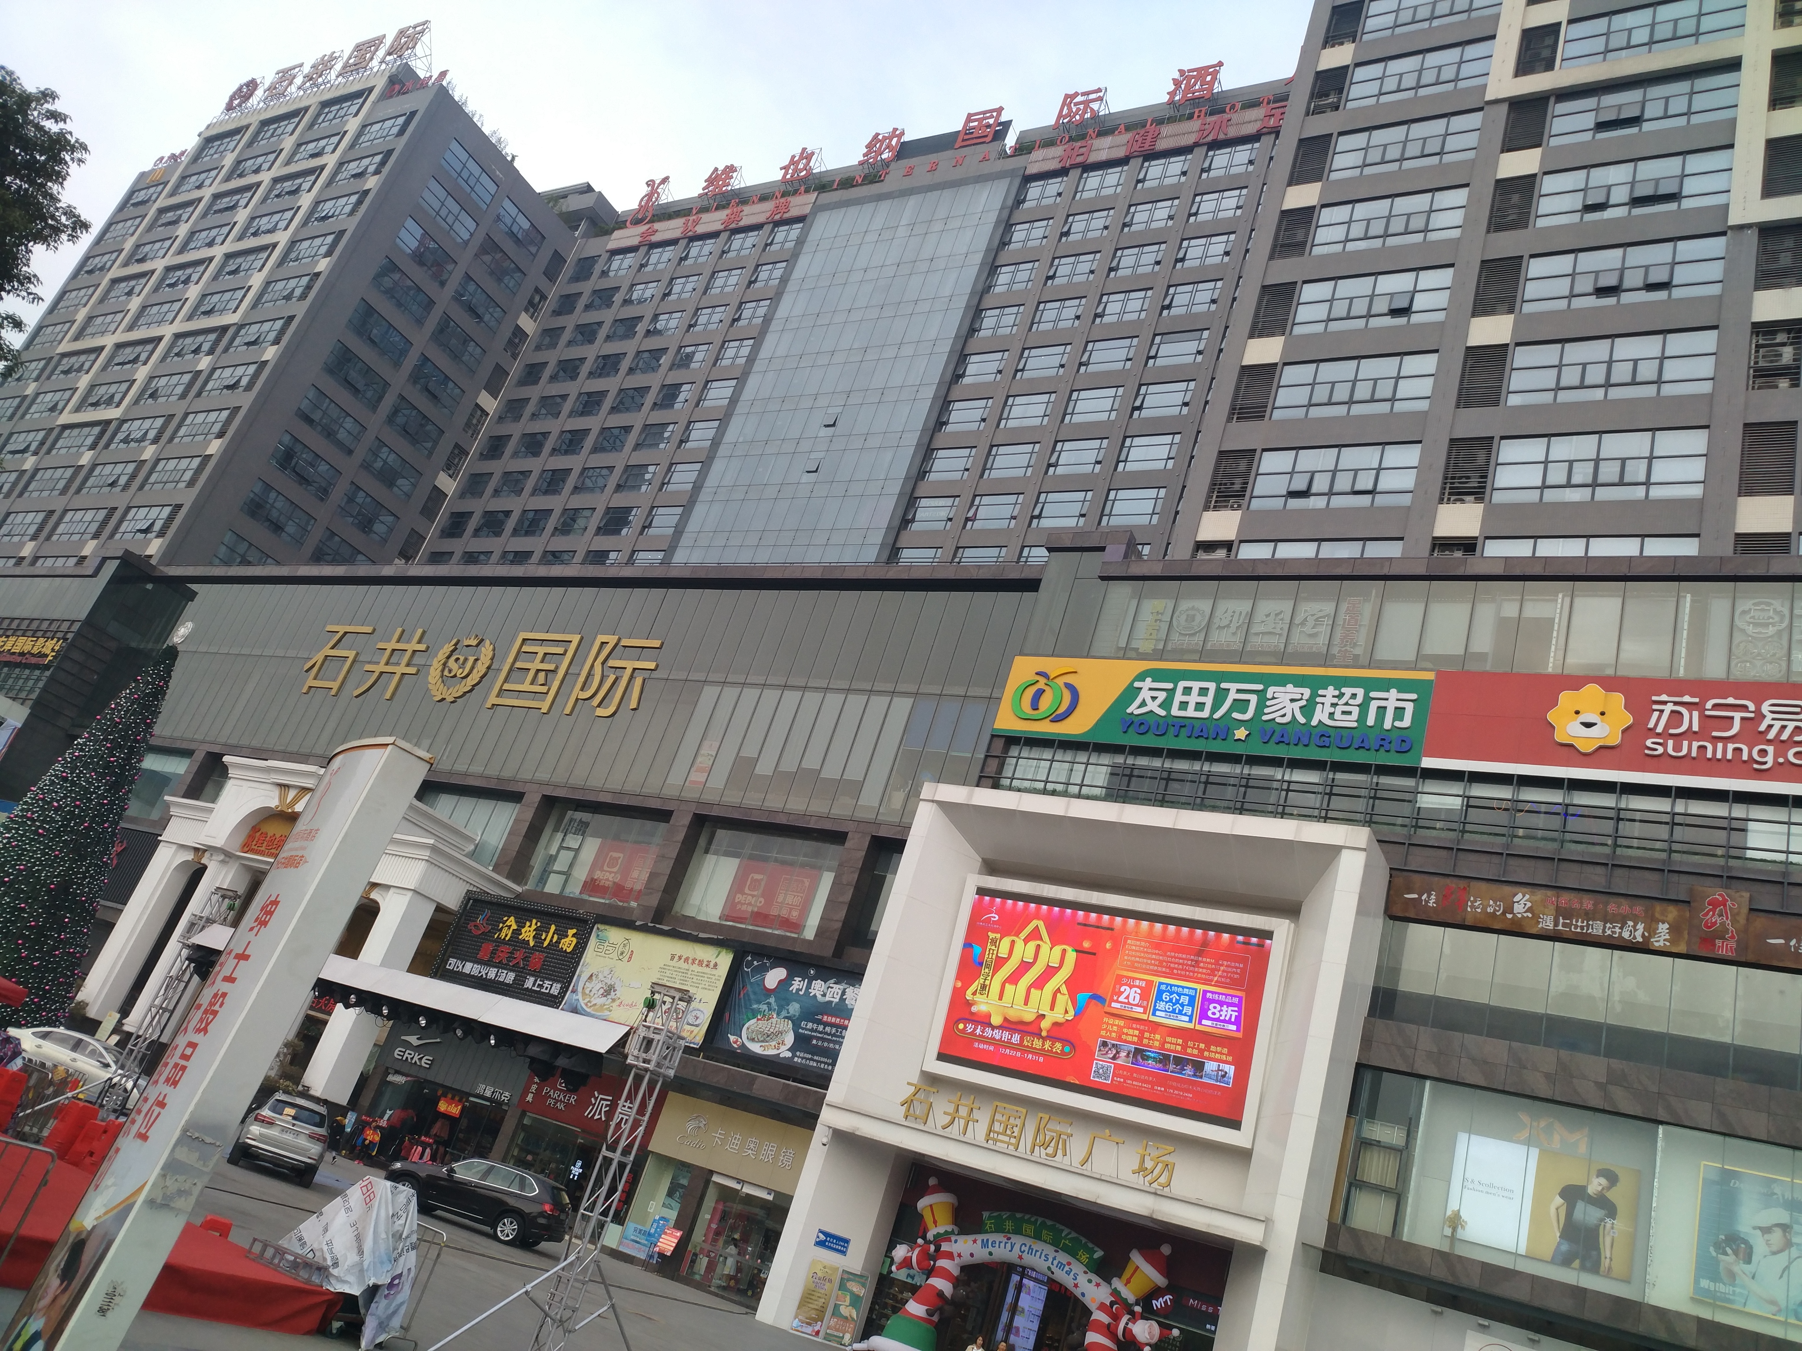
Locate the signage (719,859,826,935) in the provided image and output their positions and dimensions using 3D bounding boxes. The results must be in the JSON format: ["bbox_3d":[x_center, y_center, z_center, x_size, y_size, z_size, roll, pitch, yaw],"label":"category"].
[{"bbox_3d":[-4.827,8.163,52.272,3.780,2.500,0.100,2,-28,34],"label":"signage"}]

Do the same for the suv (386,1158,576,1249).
[{"bbox_3d":[-10.950,13.588,36.716,4.870,1.750,1.950,13,-24,13],"label":"suv"}]

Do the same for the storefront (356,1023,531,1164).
[{"bbox_3d":[-17.819,16.676,54.141,8.500,5.450,1.000,2,-28,34],"label":"storefront"}]

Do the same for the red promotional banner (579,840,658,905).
[{"bbox_3d":[-11.124,7.886,56.498,3.700,2.450,0.100,2,-28,34],"label":"red promotional banner"}]

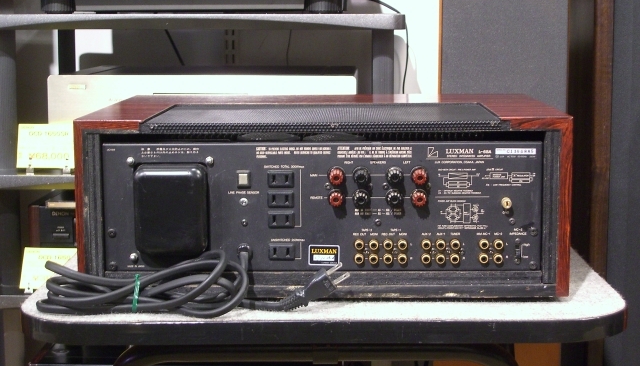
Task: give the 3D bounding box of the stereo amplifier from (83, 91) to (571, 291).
[{"bbox_3d":[0.009,0.002,1.421,0.485,0.181,0.385,0,8,2],"label":"stereo amplifier"}]

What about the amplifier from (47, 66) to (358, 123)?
[{"bbox_3d":[-0.156,-0.106,1.937,0.434,0.135,0.335,0,8,3],"label":"amplifier"}]

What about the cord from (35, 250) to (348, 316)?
[{"bbox_3d":[-0.123,0.091,1.222,0.296,0.061,0.085,0,8,2],"label":"cord"}]

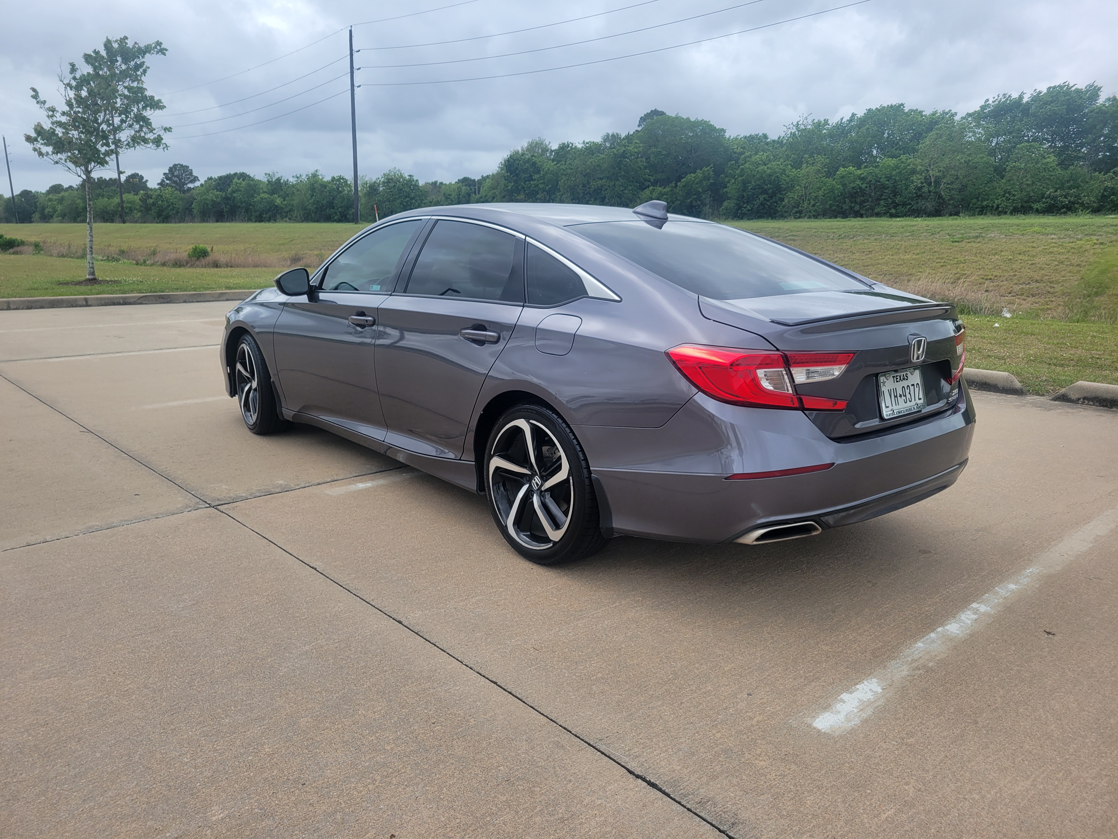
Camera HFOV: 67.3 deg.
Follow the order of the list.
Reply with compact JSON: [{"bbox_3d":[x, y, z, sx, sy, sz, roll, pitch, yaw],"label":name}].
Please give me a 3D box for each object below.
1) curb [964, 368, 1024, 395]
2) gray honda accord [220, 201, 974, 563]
[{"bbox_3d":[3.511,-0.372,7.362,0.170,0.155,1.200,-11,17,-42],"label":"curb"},{"bbox_3d":[-0.303,-0.482,4.705,1.910,1.450,4.880,-10,16,-40],"label":"gray honda accord"}]

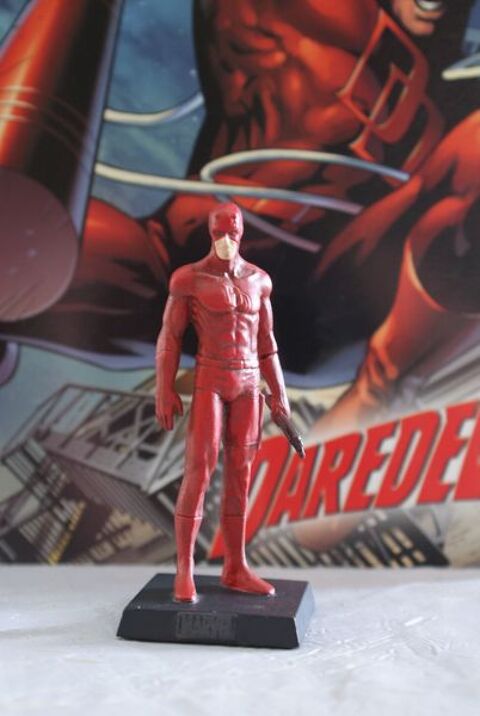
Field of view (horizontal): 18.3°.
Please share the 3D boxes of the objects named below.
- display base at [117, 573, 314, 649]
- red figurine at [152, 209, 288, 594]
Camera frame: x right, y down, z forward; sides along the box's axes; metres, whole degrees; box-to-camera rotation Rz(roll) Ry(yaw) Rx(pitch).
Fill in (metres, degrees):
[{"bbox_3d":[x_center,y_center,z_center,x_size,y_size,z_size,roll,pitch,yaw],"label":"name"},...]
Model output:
[{"bbox_3d":[-0.004,0.059,0.352,0.041,0.006,0.041,2,4,8],"label":"display base"},{"bbox_3d":[-0.003,0.010,0.351,0.034,0.092,0.021,0,4,-21],"label":"red figurine"}]

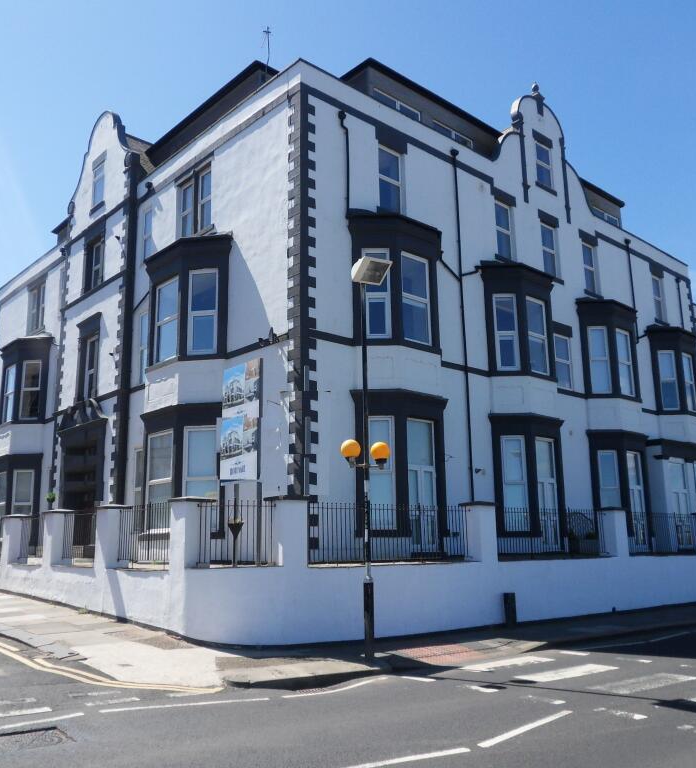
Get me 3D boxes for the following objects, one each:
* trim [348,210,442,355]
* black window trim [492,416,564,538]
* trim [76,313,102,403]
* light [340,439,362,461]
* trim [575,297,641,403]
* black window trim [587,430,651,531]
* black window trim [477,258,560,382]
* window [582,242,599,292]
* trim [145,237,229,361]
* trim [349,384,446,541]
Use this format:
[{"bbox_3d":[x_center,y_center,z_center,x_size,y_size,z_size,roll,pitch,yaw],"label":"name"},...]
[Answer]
[{"bbox_3d":[1.653,-2.487,18.715,3.500,3.520,0.950,10,-16,-40],"label":"trim"},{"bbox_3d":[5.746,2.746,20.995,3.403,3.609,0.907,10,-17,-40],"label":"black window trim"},{"bbox_3d":[-8.933,-0.836,24.539,0.270,2.890,1.900,11,-17,-43],"label":"trim"},{"bbox_3d":[0.047,0.964,10.400,0.300,0.300,0.300,-1,-12,0],"label":"light"},{"bbox_3d":[9.775,-1.053,25.610,3.500,3.530,0.930,10,-16,-40],"label":"trim"},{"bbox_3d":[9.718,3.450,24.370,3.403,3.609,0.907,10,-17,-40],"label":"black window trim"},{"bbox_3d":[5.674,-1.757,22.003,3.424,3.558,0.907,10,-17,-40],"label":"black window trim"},{"bbox_3d":[8.919,-4.299,26.295,0.758,1.887,0.150,10,-17,-40],"label":"window"},{"bbox_3d":[-4.854,-2.046,20.051,0.959,3.455,3.950,11,-17,-42],"label":"trim"},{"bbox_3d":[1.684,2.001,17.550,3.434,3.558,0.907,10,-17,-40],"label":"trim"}]

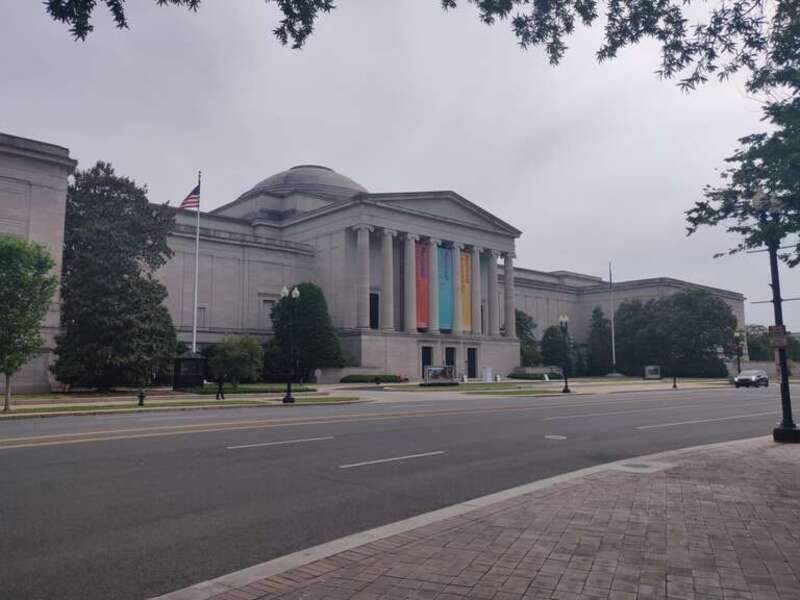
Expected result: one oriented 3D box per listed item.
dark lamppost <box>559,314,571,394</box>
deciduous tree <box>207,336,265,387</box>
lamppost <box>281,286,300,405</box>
[{"bbox_3d":[12.898,4.140,45.022,1.050,6.200,0.600,6,-9,-42],"label":"dark lamppost"},{"bbox_3d":[-14.369,5.423,50.207,4.900,4.500,4.900,6,-9,-42],"label":"deciduous tree"},{"bbox_3d":[-5.915,2.349,30.931,1.050,6.200,0.600,6,-9,-42],"label":"lamppost"}]

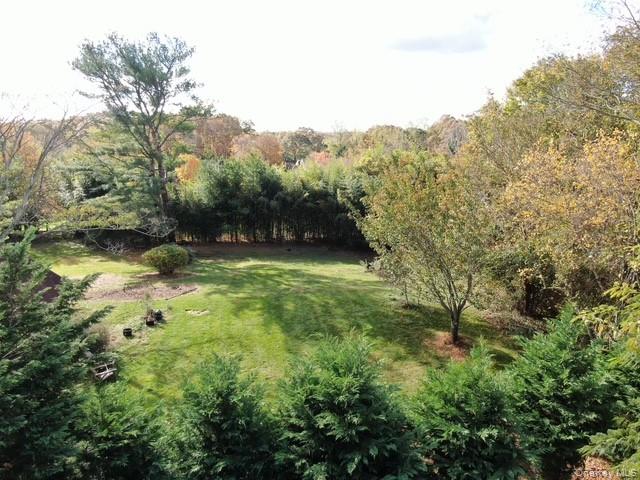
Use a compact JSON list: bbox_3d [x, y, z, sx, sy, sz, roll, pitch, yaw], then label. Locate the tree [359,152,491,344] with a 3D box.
[{"bbox_3d":[4.070,0.470,17.300,5.100,7.600,4.900,0,13,0],"label":"tree"}]

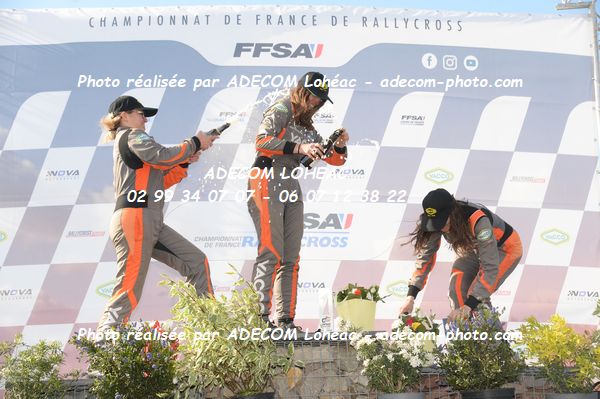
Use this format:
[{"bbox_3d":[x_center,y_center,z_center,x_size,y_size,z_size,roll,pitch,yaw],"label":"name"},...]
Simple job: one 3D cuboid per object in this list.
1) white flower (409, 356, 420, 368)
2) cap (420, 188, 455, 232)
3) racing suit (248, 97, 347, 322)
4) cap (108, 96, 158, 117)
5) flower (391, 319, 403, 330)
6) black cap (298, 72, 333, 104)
[{"bbox_3d":[0.622,0.885,6.780,0.063,0.060,0.055,-1,-7,6],"label":"white flower"},{"bbox_3d":[0.777,0.045,7.200,0.180,0.145,0.270,-8,31,33],"label":"cap"},{"bbox_3d":[-0.009,0.042,7.460,0.420,1.370,0.520,-9,-14,42],"label":"racing suit"},{"bbox_3d":[-0.973,-0.542,7.300,0.280,0.130,0.180,1,-7,-12],"label":"cap"},{"bbox_3d":[0.552,0.716,7.150,0.065,0.062,0.060,0,-10,0],"label":"flower"},{"bbox_3d":[0.095,-0.659,7.450,0.275,0.135,0.180,37,13,34],"label":"black cap"}]

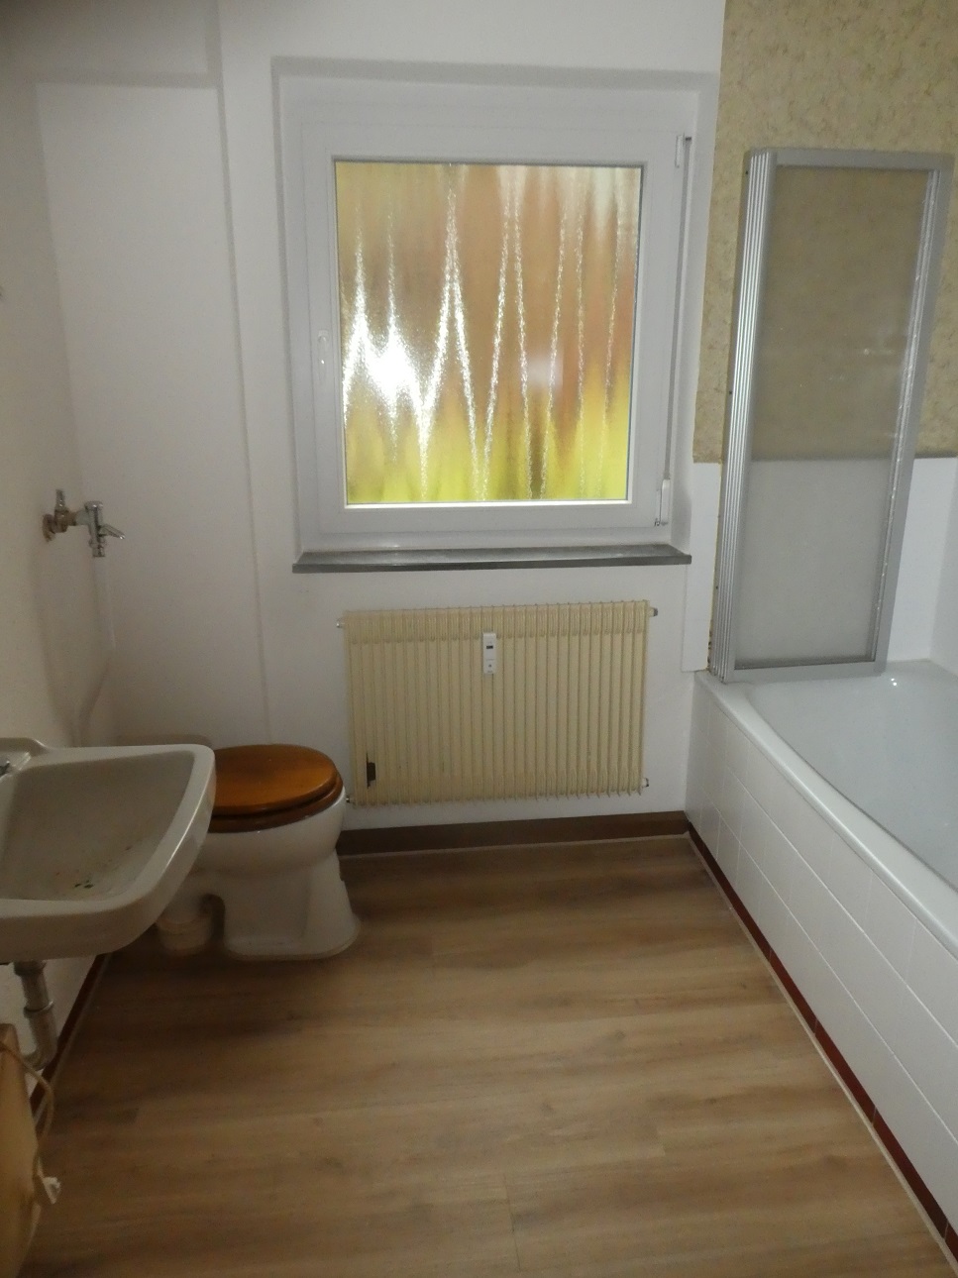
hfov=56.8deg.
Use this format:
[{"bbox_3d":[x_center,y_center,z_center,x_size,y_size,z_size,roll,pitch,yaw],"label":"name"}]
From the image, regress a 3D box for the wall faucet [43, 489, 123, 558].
[{"bbox_3d":[-0.913,-0.269,2.050,0.165,0.152,0.070,-2,17,-5],"label":"wall faucet"}]

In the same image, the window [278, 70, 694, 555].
[{"bbox_3d":[0.034,-0.860,2.495,1.095,1.230,0.075,-2,17,-5],"label":"window"}]

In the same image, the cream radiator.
[{"bbox_3d":[0.054,0.185,2.596,0.860,0.588,0.090,-2,17,-5],"label":"cream radiator"}]

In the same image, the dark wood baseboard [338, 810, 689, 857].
[{"bbox_3d":[0.112,0.610,2.788,1.115,0.058,0.060,-2,17,-5],"label":"dark wood baseboard"}]

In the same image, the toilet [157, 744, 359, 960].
[{"bbox_3d":[-0.592,0.562,2.307,0.530,0.437,0.370,-2,17,-5],"label":"toilet"}]

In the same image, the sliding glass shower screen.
[{"bbox_3d":[0.950,-0.559,2.460,0.485,1.400,0.120,-2,17,-5],"label":"sliding glass shower screen"}]

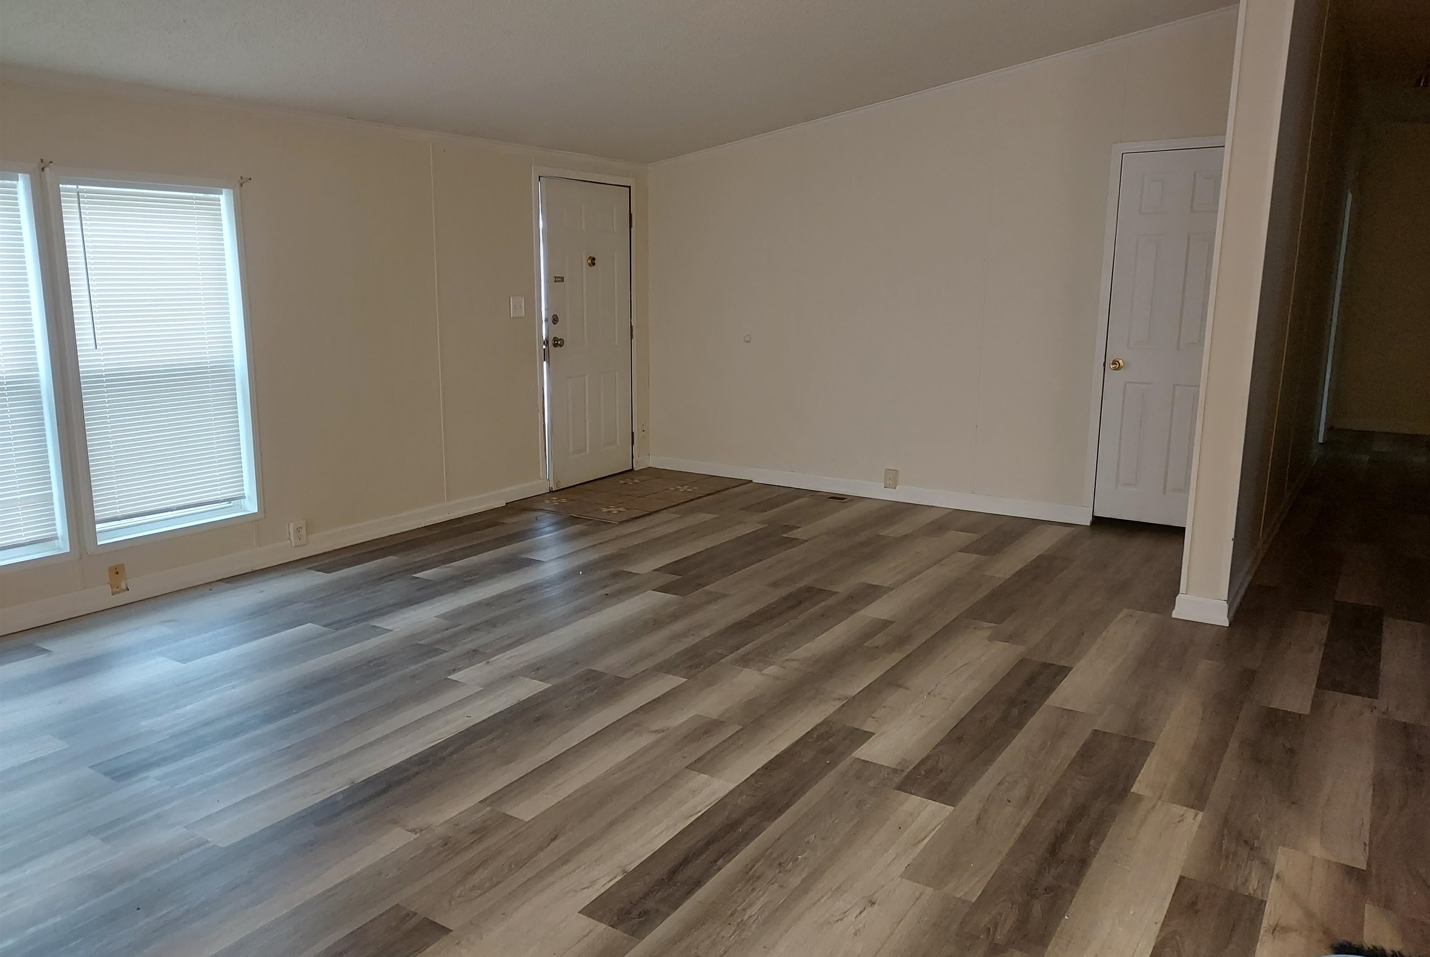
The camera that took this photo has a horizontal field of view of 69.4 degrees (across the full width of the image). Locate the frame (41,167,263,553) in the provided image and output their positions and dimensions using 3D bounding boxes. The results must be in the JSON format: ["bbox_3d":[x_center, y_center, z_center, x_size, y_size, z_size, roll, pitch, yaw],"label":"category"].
[{"bbox_3d":[-2.440,-0.518,4.547,0.100,1.560,0.822,8,13,32],"label":"frame"}]

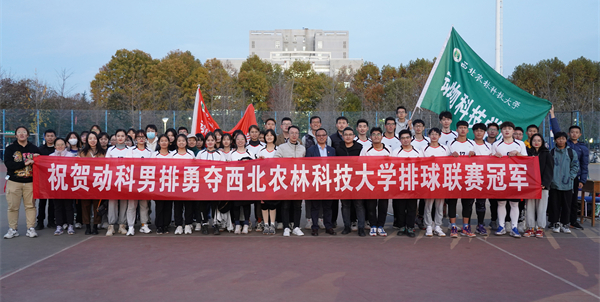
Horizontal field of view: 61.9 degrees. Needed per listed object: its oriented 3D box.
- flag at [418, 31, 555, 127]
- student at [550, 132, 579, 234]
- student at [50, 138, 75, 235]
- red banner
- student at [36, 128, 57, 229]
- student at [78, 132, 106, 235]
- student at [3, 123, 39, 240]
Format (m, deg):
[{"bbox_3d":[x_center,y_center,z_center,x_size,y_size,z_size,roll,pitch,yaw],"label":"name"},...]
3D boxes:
[{"bbox_3d":[3.285,-1.226,8.950,2.400,1.950,0.400,0,1,9],"label":"flag"},{"bbox_3d":[4.465,0.524,8.421,0.500,1.682,0.360,0,1,7],"label":"student"},{"bbox_3d":[-3.800,0.563,8.000,0.450,1.532,0.320,0,0,-10],"label":"student"},{"bbox_3d":[-0.193,0.418,7.580,7.709,0.675,0.200,0,0,0],"label":"red banner"},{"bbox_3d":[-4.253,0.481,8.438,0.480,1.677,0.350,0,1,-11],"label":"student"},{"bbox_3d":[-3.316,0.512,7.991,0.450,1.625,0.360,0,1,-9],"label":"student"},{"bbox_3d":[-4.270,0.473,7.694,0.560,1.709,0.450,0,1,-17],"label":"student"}]

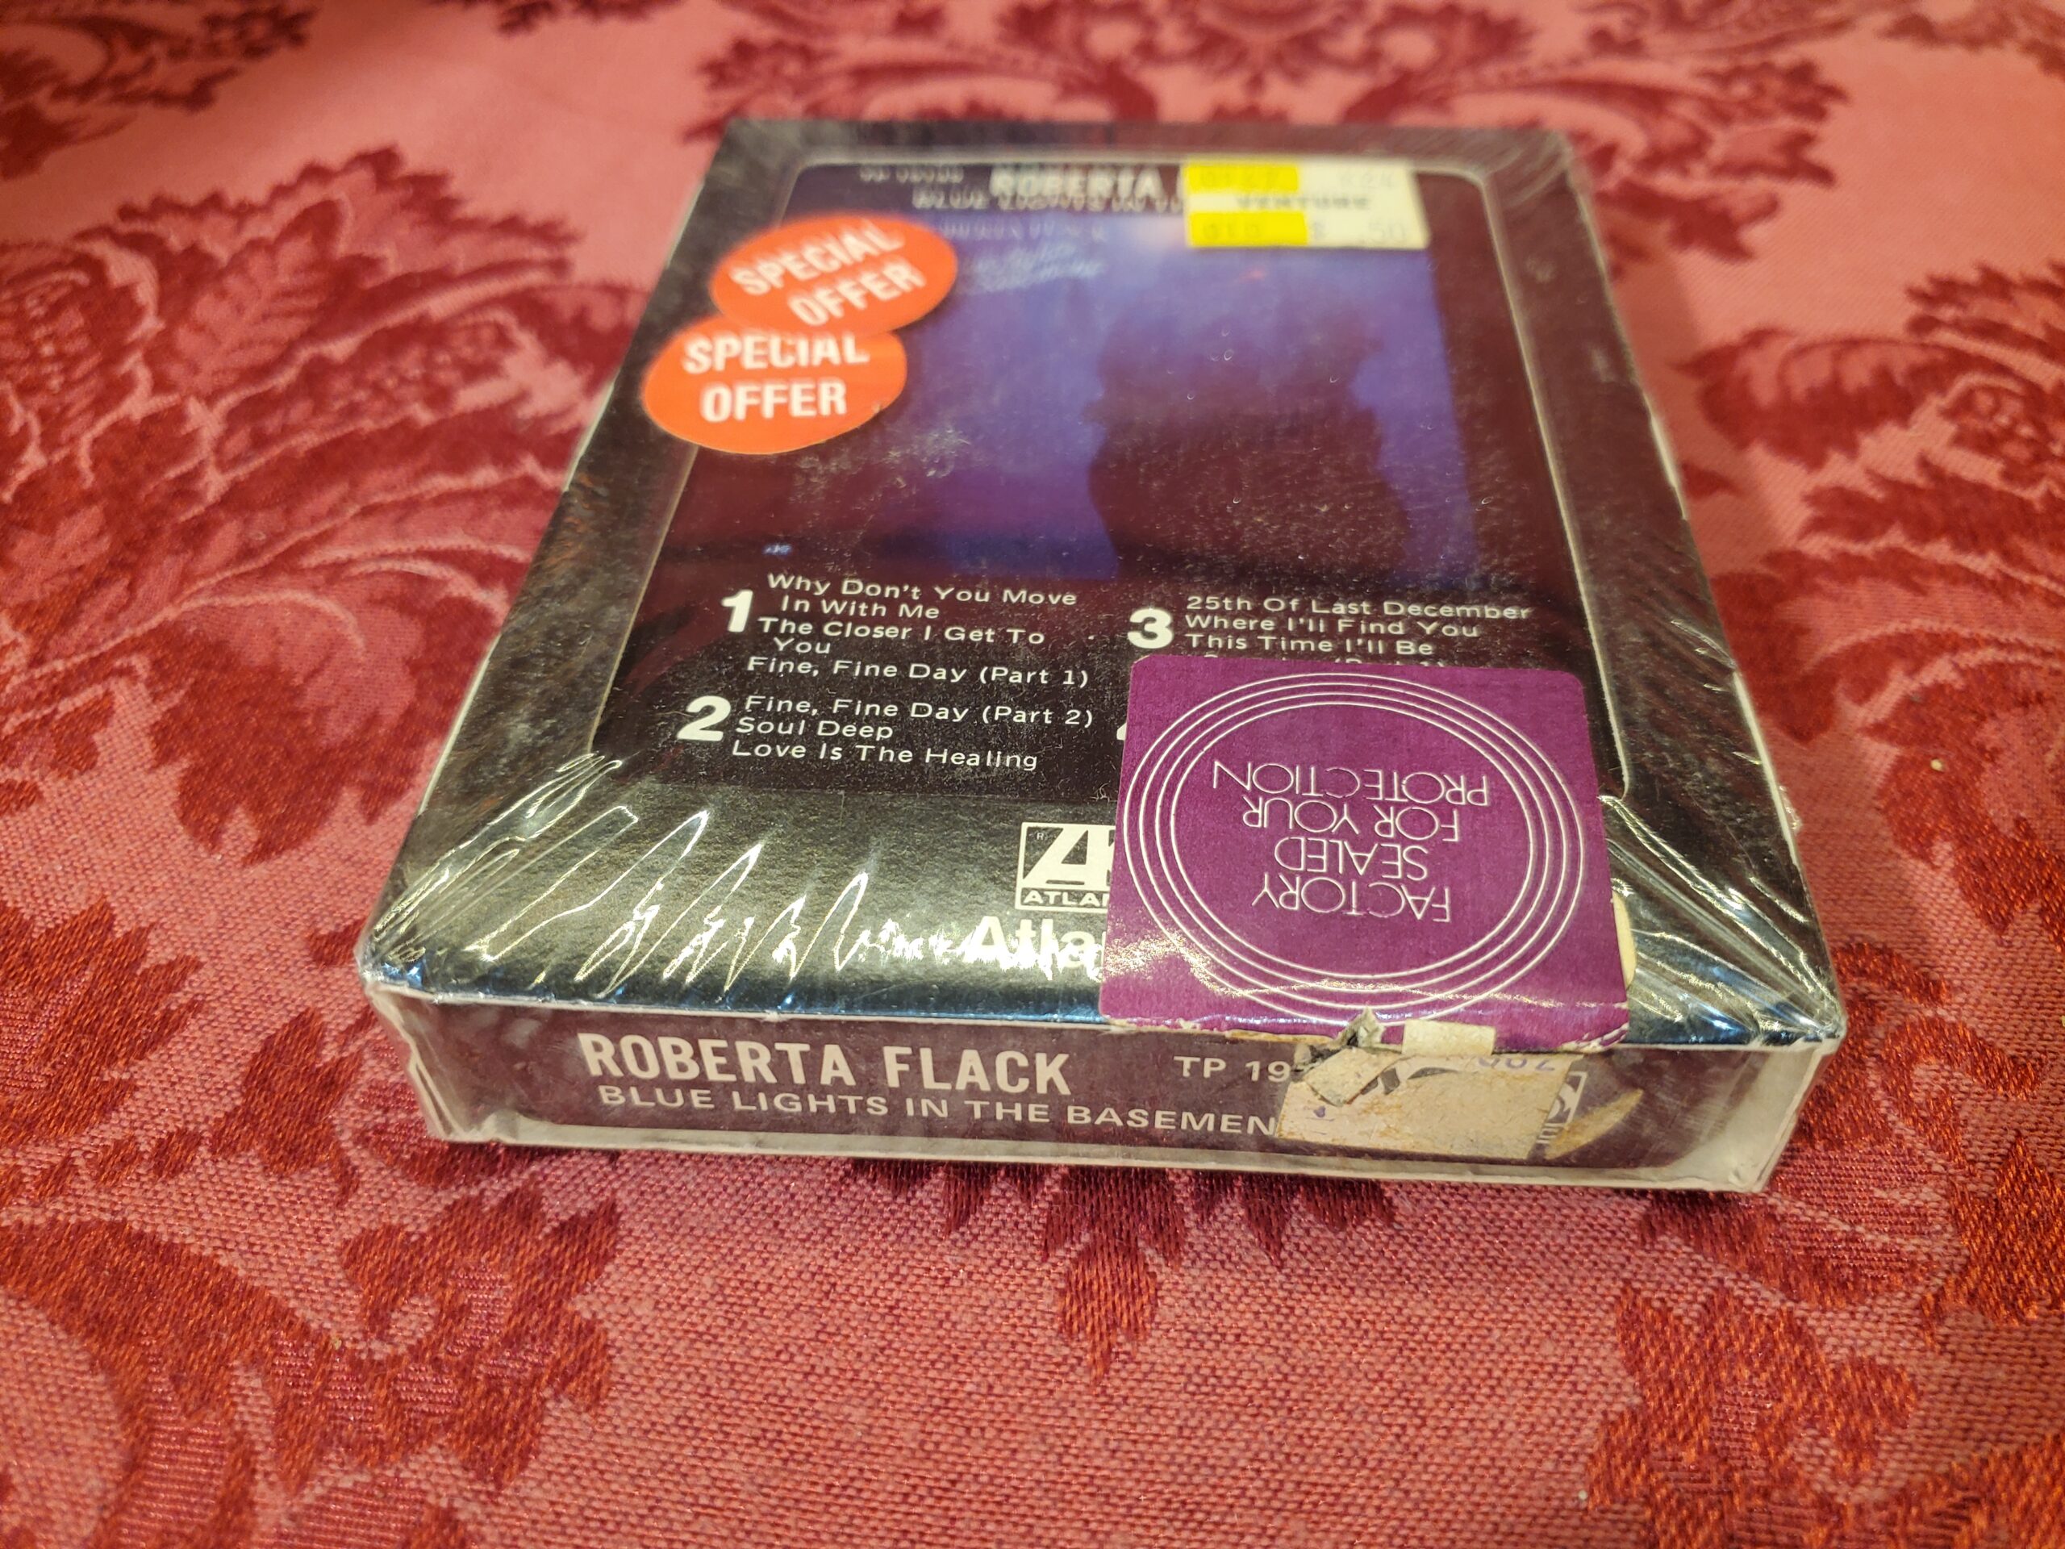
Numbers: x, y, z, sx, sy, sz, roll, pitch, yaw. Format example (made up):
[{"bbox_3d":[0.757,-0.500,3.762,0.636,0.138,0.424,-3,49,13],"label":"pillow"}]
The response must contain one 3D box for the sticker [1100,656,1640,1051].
[{"bbox_3d":[0.025,0.004,0.118,0.037,0.002,0.036,2,48,5],"label":"sticker"}]

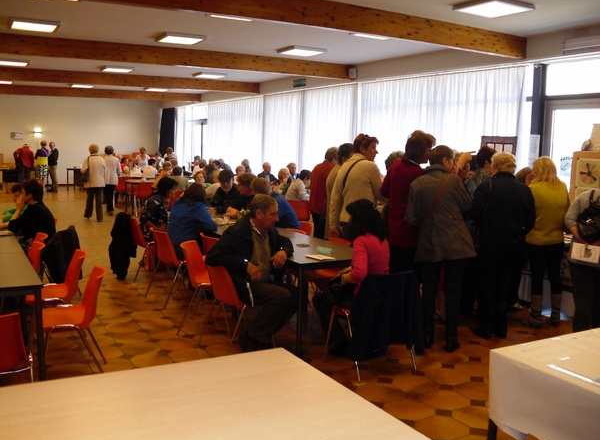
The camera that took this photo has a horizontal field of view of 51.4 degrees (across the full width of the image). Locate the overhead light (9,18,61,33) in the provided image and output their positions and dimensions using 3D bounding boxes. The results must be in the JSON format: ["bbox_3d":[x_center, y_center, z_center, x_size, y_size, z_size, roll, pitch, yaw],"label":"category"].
[{"bbox_3d":[-3.797,-2.790,8.950,0.650,0.080,0.650,-3,8,-30],"label":"overhead light"}]

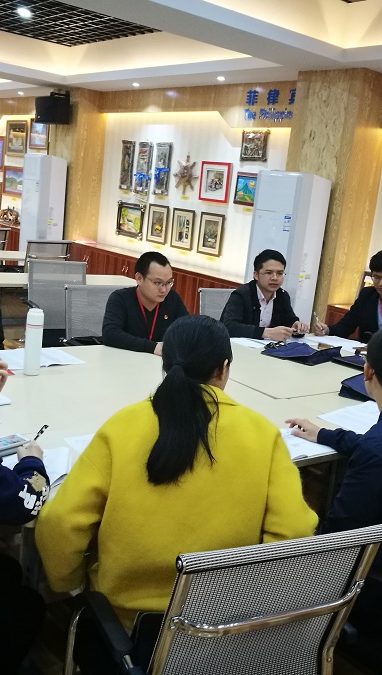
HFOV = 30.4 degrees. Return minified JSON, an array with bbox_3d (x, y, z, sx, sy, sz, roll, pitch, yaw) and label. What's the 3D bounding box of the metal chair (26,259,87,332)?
[{"bbox_3d":[-0.935,-0.064,5.213,0.560,0.950,0.600,-1,14,-29],"label":"metal chair"}]

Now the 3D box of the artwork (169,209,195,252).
[{"bbox_3d":[-0.069,-1.109,7.218,0.035,0.397,0.336,-4,16,-40],"label":"artwork"}]

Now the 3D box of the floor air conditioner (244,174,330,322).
[{"bbox_3d":[0.771,-0.481,5.975,0.340,1.780,0.500,-5,16,-40],"label":"floor air conditioner"}]

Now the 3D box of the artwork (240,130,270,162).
[{"bbox_3d":[0.595,-1.737,6.388,0.035,0.261,0.330,-4,16,-40],"label":"artwork"}]

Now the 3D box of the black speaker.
[{"bbox_3d":[-1.702,-2.794,8.660,0.400,0.300,0.270,14,14,33],"label":"black speaker"}]

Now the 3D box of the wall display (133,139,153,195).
[{"bbox_3d":[-0.582,-2.004,8.327,0.060,0.600,0.270,-5,16,-40],"label":"wall display"}]

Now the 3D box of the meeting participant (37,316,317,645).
[{"bbox_3d":[-0.108,0.525,1.940,0.640,1.200,0.680,3,12,-15],"label":"meeting participant"}]

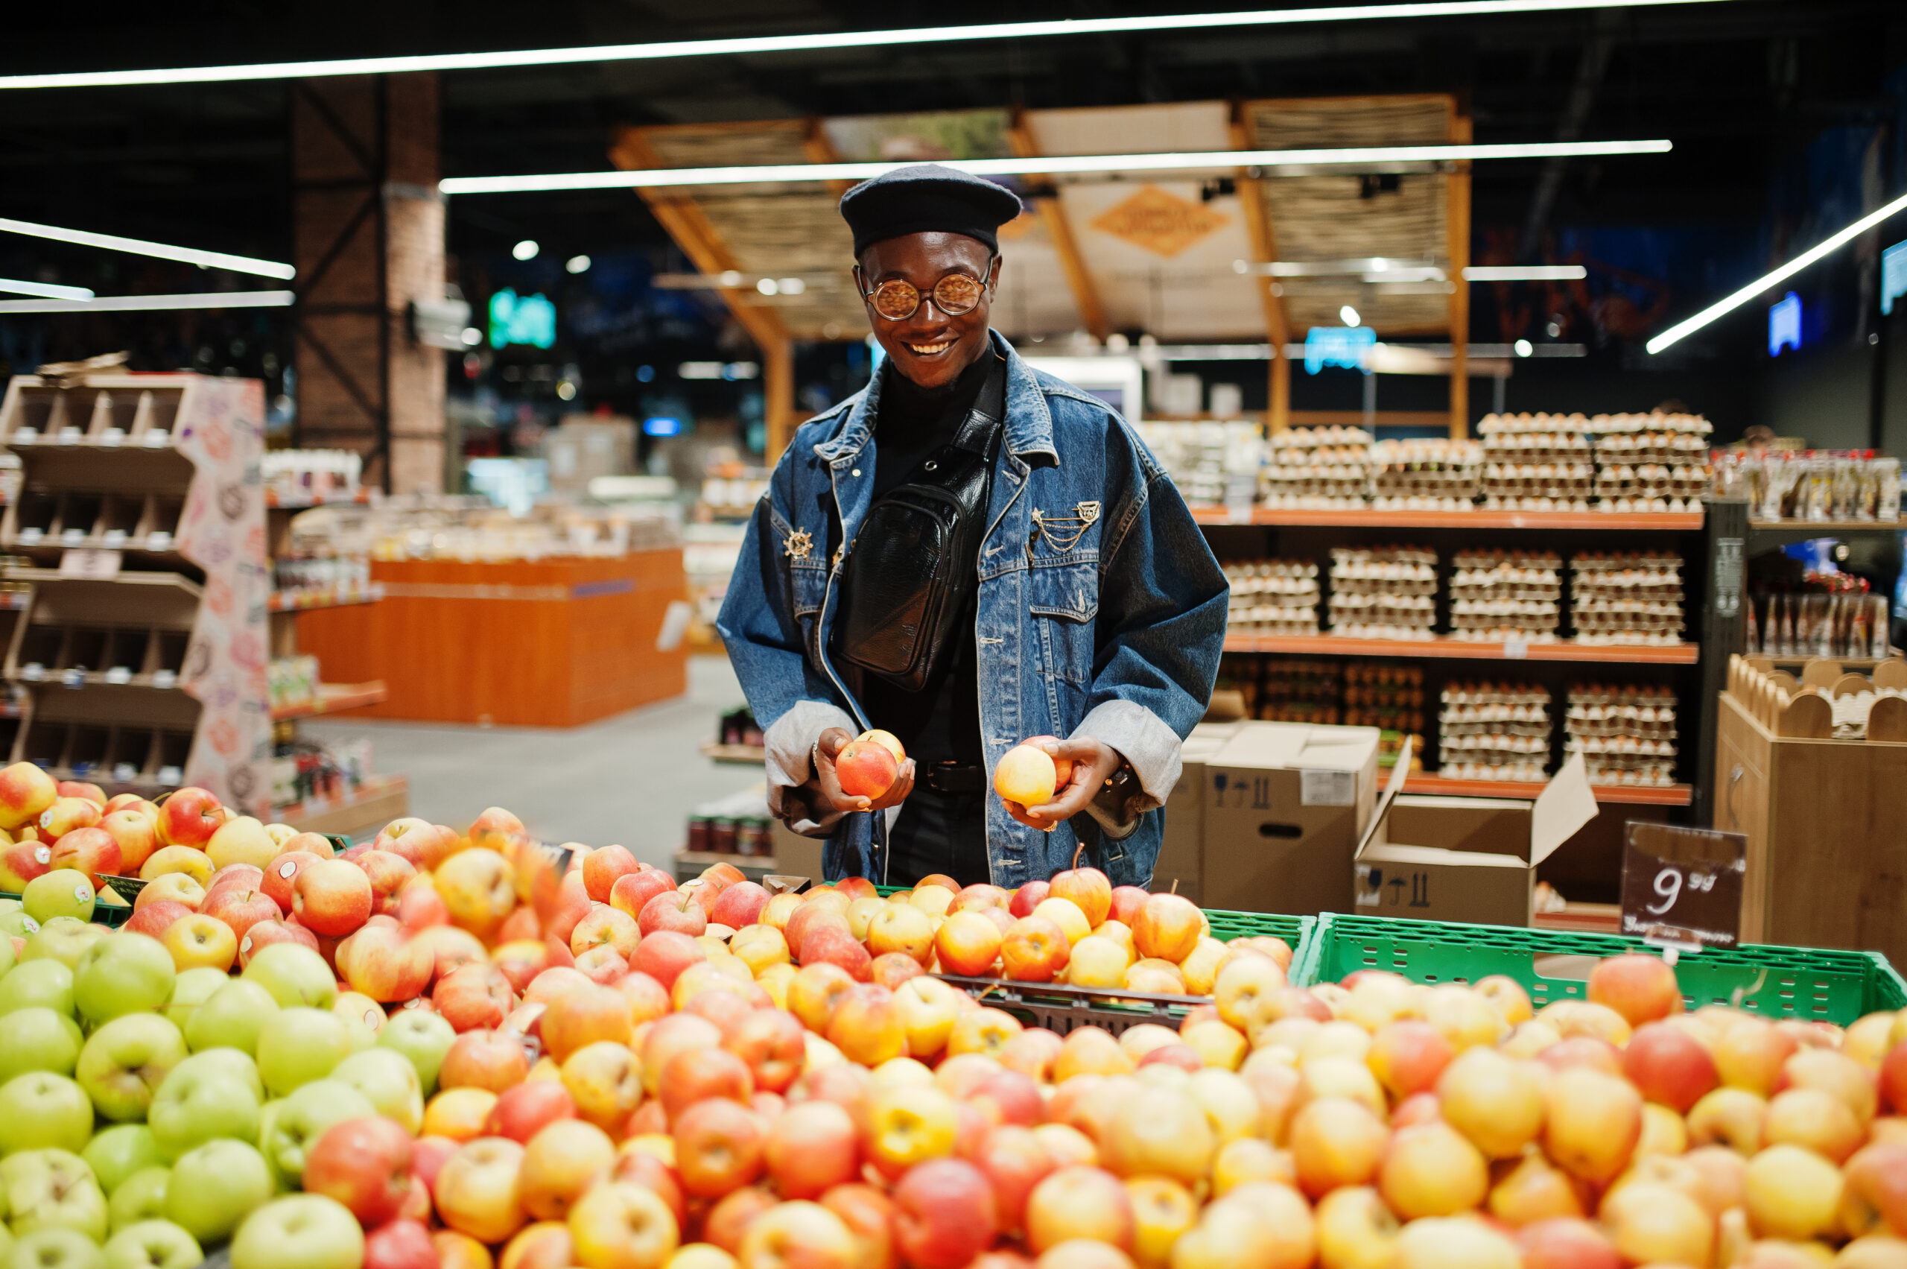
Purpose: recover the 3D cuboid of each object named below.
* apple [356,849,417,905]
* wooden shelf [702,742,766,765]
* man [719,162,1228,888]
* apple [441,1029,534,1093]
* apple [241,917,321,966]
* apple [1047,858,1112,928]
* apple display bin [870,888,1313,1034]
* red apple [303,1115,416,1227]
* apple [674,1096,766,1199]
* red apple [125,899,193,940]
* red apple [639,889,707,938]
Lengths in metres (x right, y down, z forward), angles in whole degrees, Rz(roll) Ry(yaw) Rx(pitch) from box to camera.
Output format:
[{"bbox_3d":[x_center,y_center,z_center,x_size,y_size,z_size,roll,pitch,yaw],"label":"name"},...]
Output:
[{"bbox_3d":[-0.618,0.271,2.010,0.075,0.068,0.075,2,5,15],"label":"apple"},{"bbox_3d":[-0.490,0.330,6.150,0.420,0.050,0.850,2,5,14],"label":"wooden shelf"},{"bbox_3d":[0.030,0.317,2.422,0.650,1.838,0.480,1,5,7],"label":"man"},{"bbox_3d":[-0.396,0.364,1.570,0.076,0.068,0.076,2,5,15],"label":"apple"},{"bbox_3d":[-0.659,0.315,1.810,0.075,0.068,0.075,2,5,15],"label":"apple"},{"bbox_3d":[0.146,0.303,2.130,0.073,0.070,0.073,1,5,4],"label":"apple"},{"bbox_3d":[0.086,0.429,2.090,0.600,0.210,0.400,2,5,15],"label":"apple display bin"},{"bbox_3d":[-0.409,0.368,1.275,0.077,0.072,0.077,0,5,0],"label":"red apple"},{"bbox_3d":[-0.181,0.398,1.440,0.072,0.073,0.072,0,5,-7],"label":"apple"},{"bbox_3d":[-0.851,0.321,1.990,0.075,0.069,0.075,2,5,14],"label":"red apple"},{"bbox_3d":[-0.303,0.308,2.000,0.074,0.067,0.074,2,5,15],"label":"red apple"}]

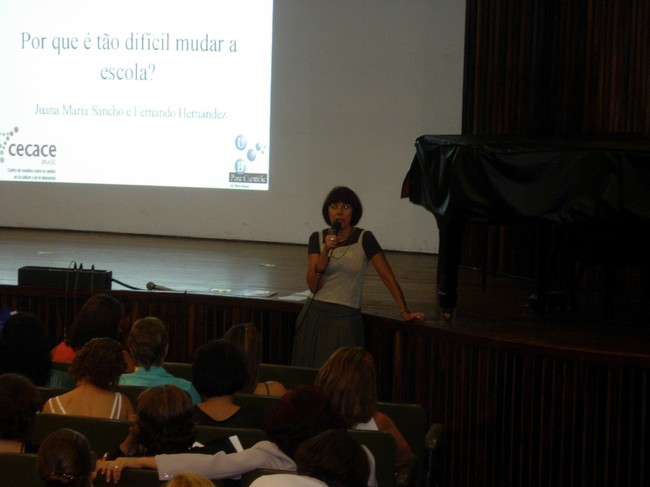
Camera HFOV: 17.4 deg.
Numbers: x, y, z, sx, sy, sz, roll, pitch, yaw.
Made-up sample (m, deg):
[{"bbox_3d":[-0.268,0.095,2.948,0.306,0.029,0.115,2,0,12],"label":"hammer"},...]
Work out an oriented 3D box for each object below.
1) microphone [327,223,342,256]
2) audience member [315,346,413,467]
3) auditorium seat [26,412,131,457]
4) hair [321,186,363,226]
[{"bbox_3d":[0.053,-0.026,12.070,0.052,0.190,0.052,12,-9,0],"label":"microphone"},{"bbox_3d":[0.114,1.037,9.434,0.500,1.200,0.750,2,5,2],"label":"audience member"},{"bbox_3d":[-0.983,1.165,9.420,0.540,0.870,0.600,3,5,14],"label":"auditorium seat"},{"bbox_3d":[0.102,-0.213,12.200,0.225,0.230,0.225,2,5,8],"label":"hair"}]

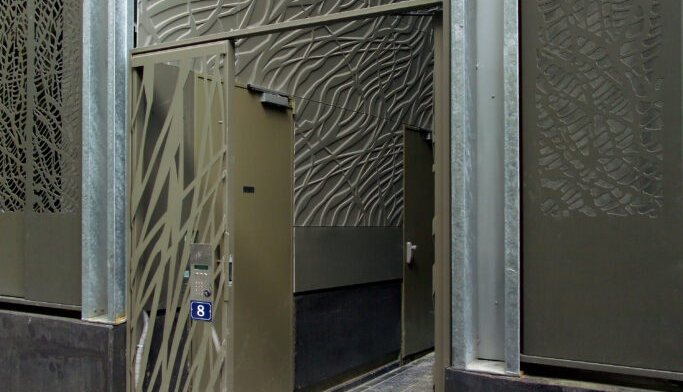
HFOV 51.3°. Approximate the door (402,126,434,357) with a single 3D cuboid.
[{"bbox_3d":[0.794,0.431,6.910,0.055,2.130,0.868,-1,-2,33],"label":"door"}]

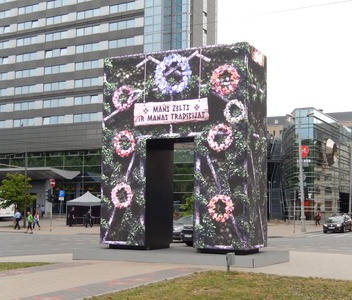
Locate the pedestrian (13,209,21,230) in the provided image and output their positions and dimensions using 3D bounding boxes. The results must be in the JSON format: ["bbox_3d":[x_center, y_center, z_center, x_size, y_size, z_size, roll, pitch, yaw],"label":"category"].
[{"bbox_3d":[-13.852,6.117,51.500,0.500,1.750,0.550,-3,-7,37],"label":"pedestrian"}]

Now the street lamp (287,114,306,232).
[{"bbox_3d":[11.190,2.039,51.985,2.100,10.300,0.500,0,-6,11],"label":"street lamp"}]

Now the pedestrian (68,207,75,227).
[{"bbox_3d":[-9.637,6.215,54.500,0.420,1.770,0.520,-4,-7,41],"label":"pedestrian"}]

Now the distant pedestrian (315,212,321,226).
[{"bbox_3d":[18.609,9.087,77.500,0.550,1.740,0.420,-1,-6,17],"label":"distant pedestrian"}]

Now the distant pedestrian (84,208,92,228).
[{"bbox_3d":[-8.211,6.437,55.300,0.500,1.740,0.520,1,-5,-6],"label":"distant pedestrian"}]

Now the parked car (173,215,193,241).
[{"bbox_3d":[1.493,4.487,32.926,1.840,1.600,4.450,-2,-6,25],"label":"parked car"}]

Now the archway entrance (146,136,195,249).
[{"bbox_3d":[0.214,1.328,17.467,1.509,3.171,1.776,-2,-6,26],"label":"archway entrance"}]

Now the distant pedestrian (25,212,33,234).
[{"bbox_3d":[-11.240,5.574,45.000,0.500,1.700,0.500,3,-6,-23],"label":"distant pedestrian"}]

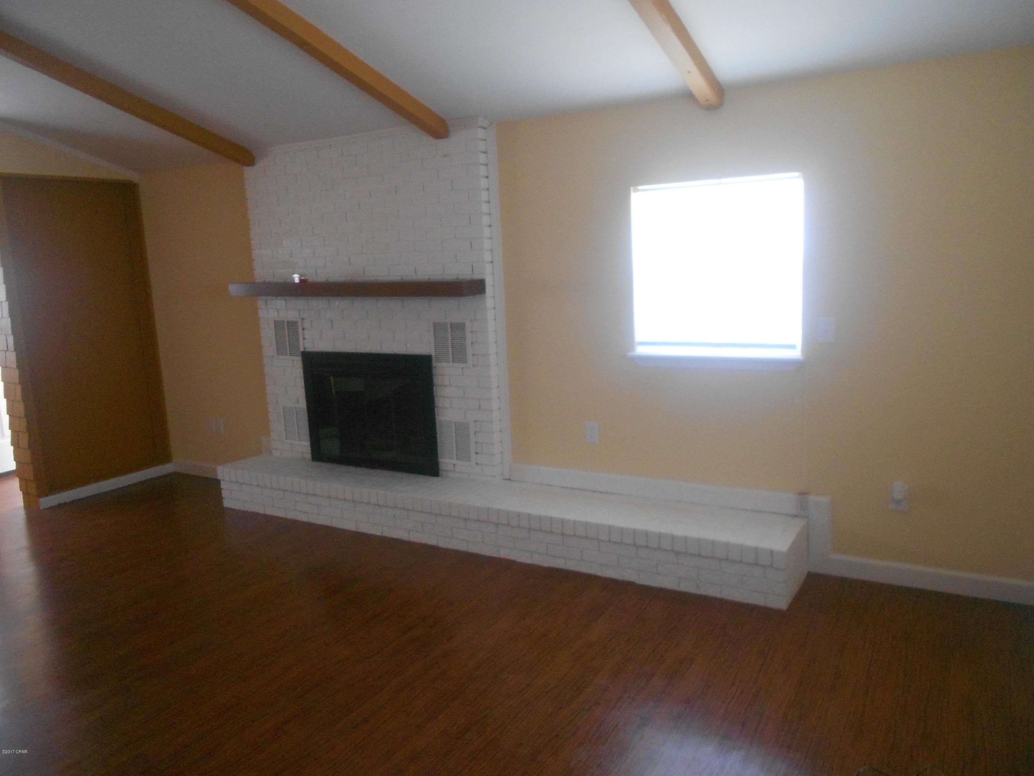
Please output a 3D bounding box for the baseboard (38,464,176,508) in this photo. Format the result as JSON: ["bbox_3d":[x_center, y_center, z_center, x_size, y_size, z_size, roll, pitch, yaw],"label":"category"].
[{"bbox_3d":[-3.145,0.742,6.007,0.016,0.082,1.049,4,11,34],"label":"baseboard"}]

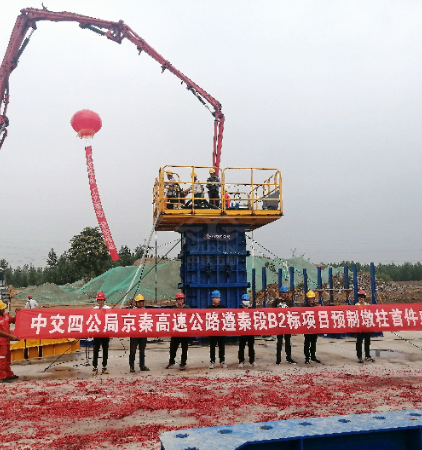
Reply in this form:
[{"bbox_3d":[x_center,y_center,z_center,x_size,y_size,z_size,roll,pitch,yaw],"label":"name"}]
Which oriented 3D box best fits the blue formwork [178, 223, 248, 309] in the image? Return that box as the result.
[{"bbox_3d":[0.103,2.023,16.187,2.250,3.860,1.900,0,-7,-9],"label":"blue formwork"}]

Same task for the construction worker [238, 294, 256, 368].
[{"bbox_3d":[0.848,2.518,11.182,0.460,1.740,0.340,0,-6,-5],"label":"construction worker"}]

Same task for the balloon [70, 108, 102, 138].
[{"bbox_3d":[-9.193,-7.519,34.500,2.300,2.150,2.300,-1,-6,0],"label":"balloon"}]

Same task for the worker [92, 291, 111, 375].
[{"bbox_3d":[-2.497,2.463,10.670,0.520,1.790,0.360,0,-7,-5],"label":"worker"}]

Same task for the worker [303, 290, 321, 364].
[{"bbox_3d":[2.504,2.526,11.598,0.490,1.740,0.360,0,-7,-5],"label":"worker"}]

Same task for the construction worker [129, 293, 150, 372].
[{"bbox_3d":[-1.654,2.494,10.826,0.520,1.740,0.360,0,-7,-5],"label":"construction worker"}]

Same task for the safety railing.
[{"bbox_3d":[0.042,-0.796,15.934,3.708,1.450,3.754,0,-6,-10],"label":"safety railing"}]

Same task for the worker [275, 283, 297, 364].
[{"bbox_3d":[1.857,2.503,11.669,0.550,1.820,0.360,0,-7,-5],"label":"worker"}]

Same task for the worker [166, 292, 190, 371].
[{"bbox_3d":[-0.791,2.498,11.048,0.550,1.790,0.360,0,-6,-5],"label":"worker"}]

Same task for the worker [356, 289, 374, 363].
[{"bbox_3d":[3.827,2.526,11.705,0.480,1.770,0.340,-1,-6,7],"label":"worker"}]

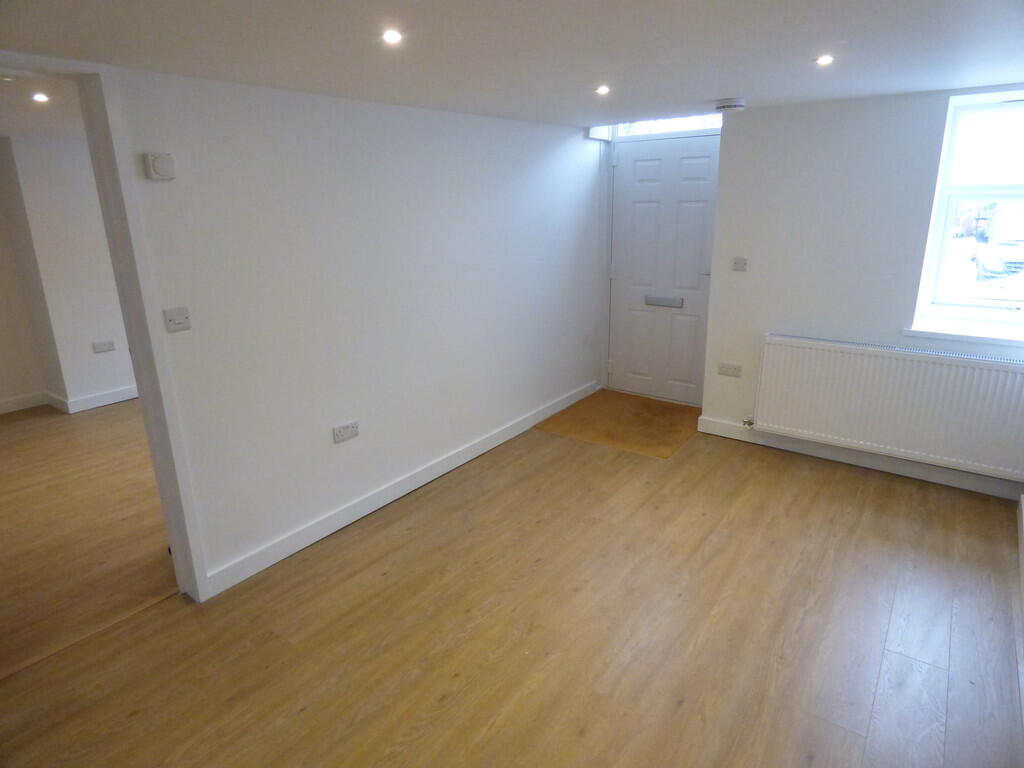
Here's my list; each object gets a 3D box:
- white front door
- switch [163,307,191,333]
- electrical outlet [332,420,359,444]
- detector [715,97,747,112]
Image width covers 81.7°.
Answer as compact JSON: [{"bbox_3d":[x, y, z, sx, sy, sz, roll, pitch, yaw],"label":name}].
[{"bbox_3d":[1.155,-0.845,4.536,0.957,2.007,0.100,12,22,36],"label":"white front door"},{"bbox_3d":[-1.244,-0.238,2.206,0.012,0.087,0.087,12,22,36],"label":"switch"},{"bbox_3d":[-0.817,0.241,2.931,0.012,0.087,0.147,12,22,36],"label":"electrical outlet"},{"bbox_3d":[1.156,-1.472,3.133,0.148,0.050,0.148,12,22,36],"label":"detector"}]

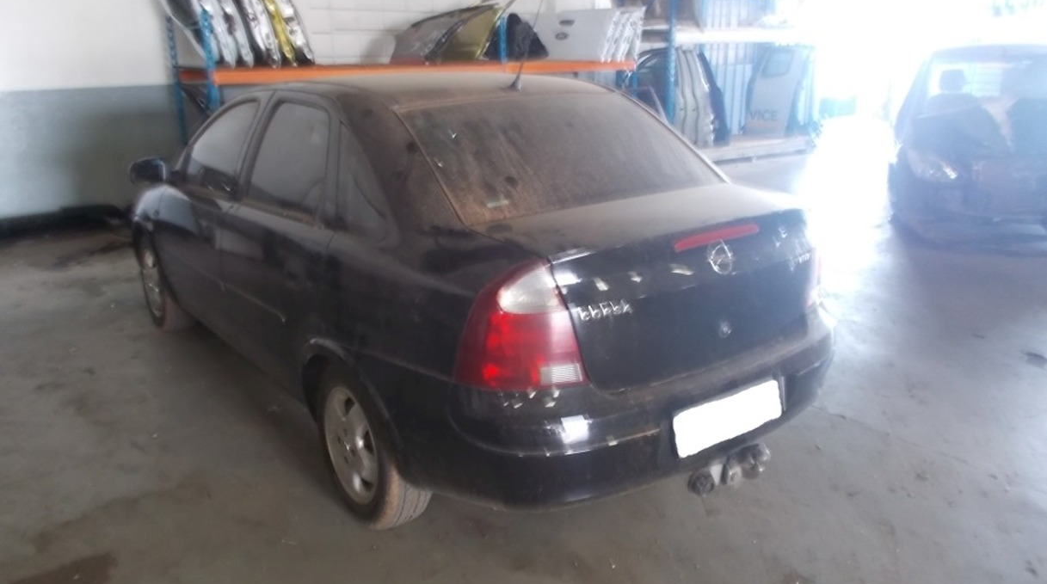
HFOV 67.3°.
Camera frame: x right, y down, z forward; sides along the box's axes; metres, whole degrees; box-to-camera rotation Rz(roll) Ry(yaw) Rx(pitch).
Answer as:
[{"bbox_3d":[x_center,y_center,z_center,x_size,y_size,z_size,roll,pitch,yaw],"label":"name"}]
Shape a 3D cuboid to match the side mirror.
[{"bbox_3d":[-1.810,-0.581,3.792,0.185,0.142,0.130,-13,21,-36],"label":"side mirror"}]

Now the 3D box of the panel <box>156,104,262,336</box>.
[{"bbox_3d":[-1.429,-0.382,3.656,0.250,1.090,1.180,-13,21,-36],"label":"panel"}]

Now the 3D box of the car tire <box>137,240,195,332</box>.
[{"bbox_3d":[-2.022,-0.069,4.523,0.185,0.575,0.575,-13,21,-36],"label":"car tire"}]

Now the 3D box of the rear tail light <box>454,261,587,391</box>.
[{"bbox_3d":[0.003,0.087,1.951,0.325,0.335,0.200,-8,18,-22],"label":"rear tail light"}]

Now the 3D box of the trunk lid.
[{"bbox_3d":[0.442,-0.059,2.414,1.140,0.400,0.500,-13,21,-36],"label":"trunk lid"}]

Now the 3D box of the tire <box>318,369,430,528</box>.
[{"bbox_3d":[-0.497,0.486,2.633,0.185,0.575,0.575,-13,21,-36],"label":"tire"}]

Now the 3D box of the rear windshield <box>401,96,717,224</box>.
[{"bbox_3d":[0.141,-0.505,2.679,1.170,0.100,0.630,-13,52,-36],"label":"rear windshield"}]

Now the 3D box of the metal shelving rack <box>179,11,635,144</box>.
[{"bbox_3d":[-0.966,-1.984,8.535,4.987,1.880,1.050,-13,21,-34],"label":"metal shelving rack"}]

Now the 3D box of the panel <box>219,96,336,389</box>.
[{"bbox_3d":[-0.860,-0.175,2.951,0.250,1.090,1.150,-13,21,-36],"label":"panel"}]

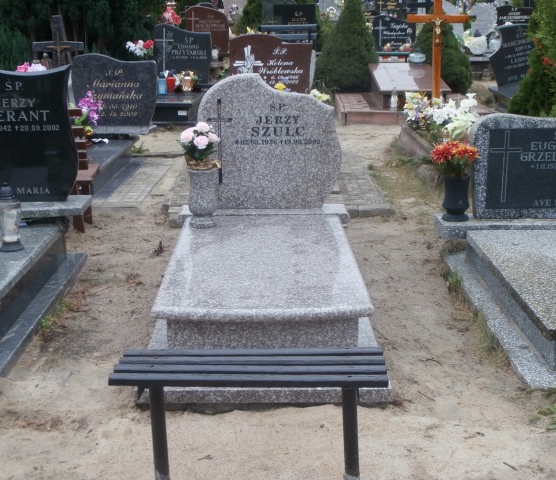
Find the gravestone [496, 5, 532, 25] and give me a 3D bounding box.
[{"bbox_3d":[5.025,-4.563,18.400,0.790,0.800,0.130,0,16,-1],"label":"gravestone"}]

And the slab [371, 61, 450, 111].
[{"bbox_3d":[1.669,-1.978,11.200,0.880,0.480,1.400,0,16,-1],"label":"slab"}]

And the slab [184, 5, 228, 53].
[{"bbox_3d":[-1.208,-3.625,15.000,0.780,0.820,0.120,0,16,-1],"label":"slab"}]

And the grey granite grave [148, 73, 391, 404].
[{"bbox_3d":[-0.068,-0.147,4.150,1.000,1.100,1.900,0,16,-1],"label":"grey granite grave"}]

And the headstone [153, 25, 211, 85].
[{"bbox_3d":[-1.275,-2.498,11.700,0.780,0.800,0.120,0,16,-1],"label":"headstone"}]

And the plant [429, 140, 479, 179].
[{"bbox_3d":[0.976,-0.449,4.820,0.270,0.210,0.240,0,16,-1],"label":"plant"}]

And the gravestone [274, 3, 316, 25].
[{"bbox_3d":[0.252,-3.692,15.100,0.880,0.850,0.130,0,16,-1],"label":"gravestone"}]

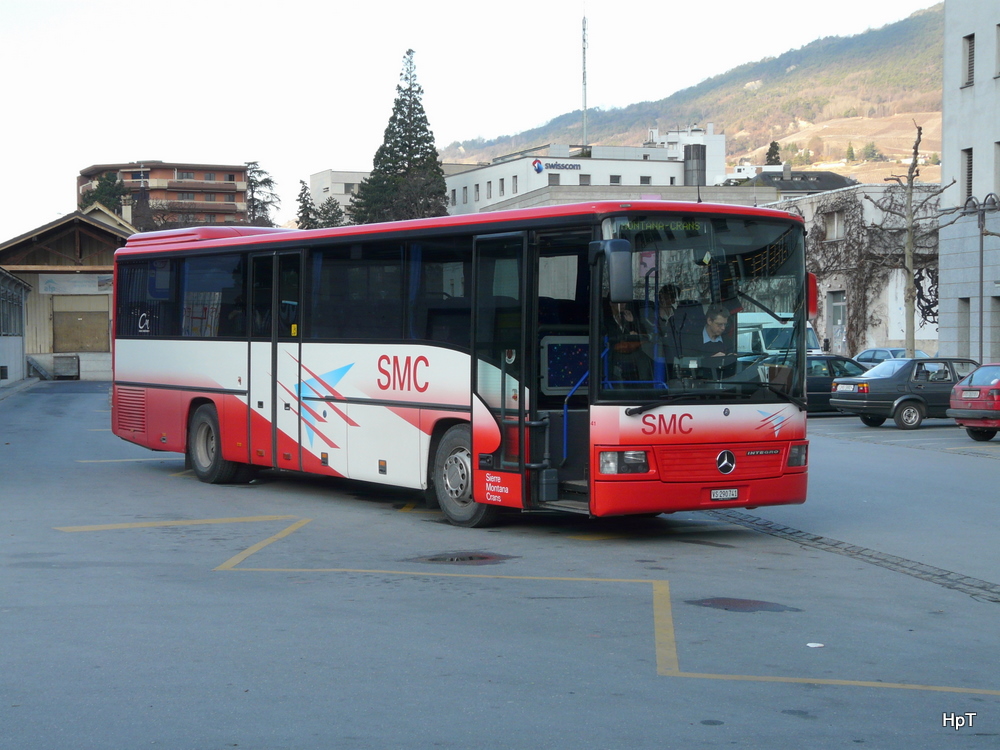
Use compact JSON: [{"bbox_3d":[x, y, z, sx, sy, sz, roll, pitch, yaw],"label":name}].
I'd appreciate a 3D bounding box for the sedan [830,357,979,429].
[{"bbox_3d":[9.113,0.377,36.396,4.350,1.410,1.670,0,1,-15],"label":"sedan"}]

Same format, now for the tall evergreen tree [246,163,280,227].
[{"bbox_3d":[-23.065,-11.948,170.208,4.600,17.494,4.600,0,1,0],"label":"tall evergreen tree"}]

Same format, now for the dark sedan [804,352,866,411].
[{"bbox_3d":[7.553,0.281,40.892,4.350,1.450,1.700,0,1,-18],"label":"dark sedan"}]

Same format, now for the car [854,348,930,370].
[{"bbox_3d":[12.723,-0.133,56.017,1.700,1.400,4.400,0,1,-19],"label":"car"}]

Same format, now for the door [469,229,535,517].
[{"bbox_3d":[0.000,-0.047,16.486,0.080,2.540,0.890,-1,2,-33],"label":"door"}]

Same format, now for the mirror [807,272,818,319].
[{"bbox_3d":[3.006,-0.770,17.174,0.190,0.460,0.150,-1,2,-33],"label":"mirror"}]

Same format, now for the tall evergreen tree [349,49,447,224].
[{"bbox_3d":[-8.639,-14.713,150.311,8.200,26.166,8.200,0,1,0],"label":"tall evergreen tree"}]

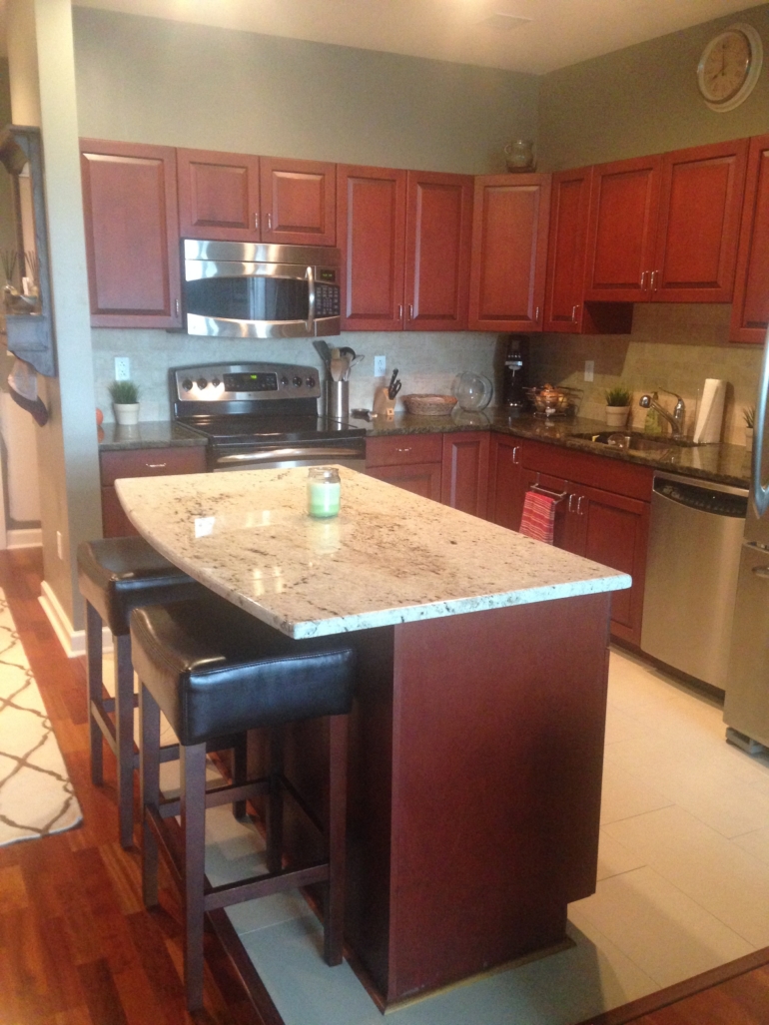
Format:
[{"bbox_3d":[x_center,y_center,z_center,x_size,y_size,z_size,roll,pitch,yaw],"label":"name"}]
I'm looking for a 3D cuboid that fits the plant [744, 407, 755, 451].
[{"bbox_3d":[1.570,-0.361,4.061,0.150,0.225,0.150,-5,13,-27],"label":"plant"}]

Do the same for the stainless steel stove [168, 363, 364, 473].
[{"bbox_3d":[-0.560,-0.102,4.747,0.765,1.192,0.670,-5,14,-27],"label":"stainless steel stove"}]

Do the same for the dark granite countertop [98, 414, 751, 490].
[{"bbox_3d":[0.224,-0.256,4.077,2.560,0.040,2.420,-5,13,-27],"label":"dark granite countertop"}]

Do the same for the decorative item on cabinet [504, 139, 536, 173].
[{"bbox_3d":[0.682,-1.784,4.927,0.165,0.185,0.150,1,12,0],"label":"decorative item on cabinet"}]

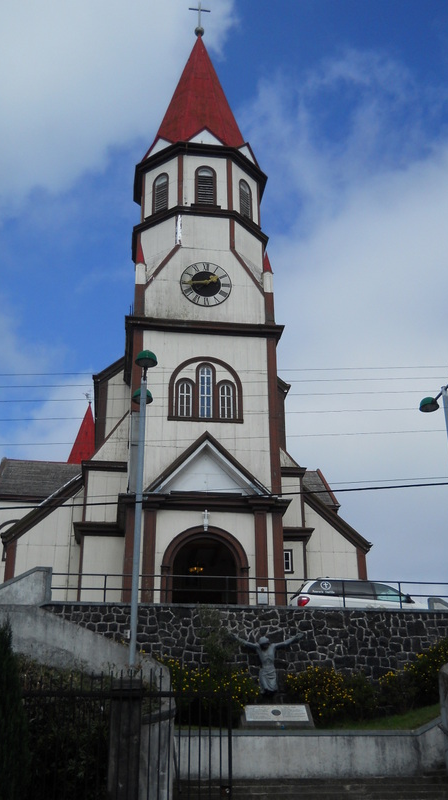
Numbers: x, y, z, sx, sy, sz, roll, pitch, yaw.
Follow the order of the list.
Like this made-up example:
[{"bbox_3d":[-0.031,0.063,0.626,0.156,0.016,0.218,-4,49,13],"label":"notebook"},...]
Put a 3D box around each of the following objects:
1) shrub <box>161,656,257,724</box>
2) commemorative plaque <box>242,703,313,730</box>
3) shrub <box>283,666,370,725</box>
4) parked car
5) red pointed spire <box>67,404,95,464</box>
[{"bbox_3d":[-0.343,7.595,22.280,2.420,1.660,1.700,3,-24,-7],"label":"shrub"},{"bbox_3d":[1.338,8.069,21.829,1.845,0.656,0.700,1,-26,-3],"label":"commemorative plaque"},{"bbox_3d":[2.748,7.799,22.640,2.230,1.530,1.700,3,-24,-7],"label":"shrub"},{"bbox_3d":[4.804,7.097,28.856,5.050,1.750,1.950,3,-24,-7],"label":"parked car"},{"bbox_3d":[-13.111,3.571,83.470,4.700,6.800,4.700,3,-24,-7],"label":"red pointed spire"}]

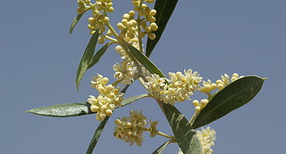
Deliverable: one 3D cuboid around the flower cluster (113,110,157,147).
[{"bbox_3d":[-0.003,0.026,0.450,0.021,0.017,0.018,0,-18,0],"label":"flower cluster"}]

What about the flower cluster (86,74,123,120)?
[{"bbox_3d":[-0.018,0.010,0.430,0.017,0.021,0.018,0,-18,0],"label":"flower cluster"}]

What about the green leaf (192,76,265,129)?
[{"bbox_3d":[0.042,0.014,0.439,0.049,0.013,0.005,-37,-23,33],"label":"green leaf"}]

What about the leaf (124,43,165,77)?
[{"bbox_3d":[0.002,-0.008,0.454,0.028,0.007,0.007,43,0,0],"label":"leaf"}]

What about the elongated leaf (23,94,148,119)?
[{"bbox_3d":[-0.027,0.014,0.445,0.061,0.011,0.005,-8,-52,-9],"label":"elongated leaf"}]

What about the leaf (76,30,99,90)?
[{"bbox_3d":[-0.028,-0.008,0.458,0.007,0.033,0.006,20,0,0],"label":"leaf"}]

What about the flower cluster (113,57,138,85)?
[{"bbox_3d":[-0.009,-0.003,0.443,0.013,0.013,0.013,0,-18,0],"label":"flower cluster"}]

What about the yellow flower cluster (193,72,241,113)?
[{"bbox_3d":[0.038,0.009,0.468,0.030,0.014,0.015,-40,0,0],"label":"yellow flower cluster"}]

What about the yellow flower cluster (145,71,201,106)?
[{"bbox_3d":[0.016,0.006,0.457,0.029,0.017,0.017,-7,0,0],"label":"yellow flower cluster"}]

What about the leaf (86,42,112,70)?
[{"bbox_3d":[-0.023,-0.011,0.464,0.005,0.020,0.006,43,0,0],"label":"leaf"}]

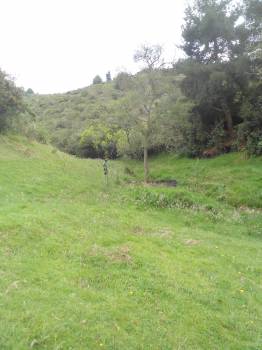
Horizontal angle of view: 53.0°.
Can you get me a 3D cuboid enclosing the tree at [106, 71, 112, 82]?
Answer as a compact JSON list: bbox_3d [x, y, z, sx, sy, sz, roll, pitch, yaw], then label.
[{"bbox_3d":[-6.138,-28.036,75.000,1.600,3.500,1.600,0,3,0],"label":"tree"}]

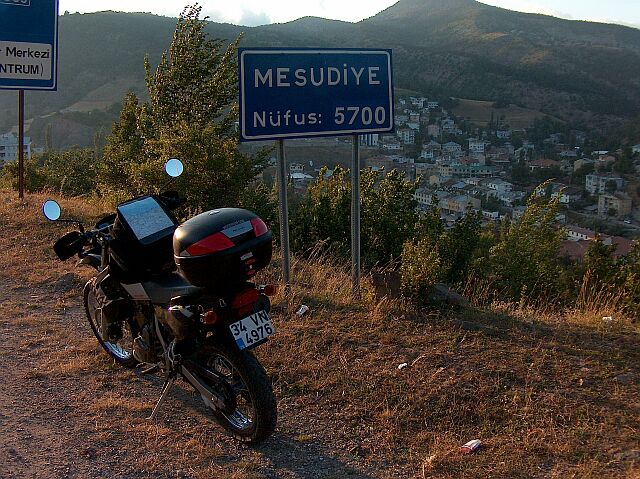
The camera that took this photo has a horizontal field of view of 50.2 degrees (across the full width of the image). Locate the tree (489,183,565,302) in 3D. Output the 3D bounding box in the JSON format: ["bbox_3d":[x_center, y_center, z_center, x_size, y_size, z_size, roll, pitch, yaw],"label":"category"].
[{"bbox_3d":[2.719,0.079,9.000,1.000,1.650,1.000,3,11,16],"label":"tree"}]

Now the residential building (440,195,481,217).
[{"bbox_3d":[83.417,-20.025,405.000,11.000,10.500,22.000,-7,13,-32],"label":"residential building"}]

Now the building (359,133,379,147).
[{"bbox_3d":[45.688,-93.622,640.000,18.500,14.000,12.000,0,11,0],"label":"building"}]

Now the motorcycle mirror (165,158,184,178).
[{"bbox_3d":[-0.896,-0.441,4.220,0.117,0.117,0.040,-5,2,-24],"label":"motorcycle mirror"}]

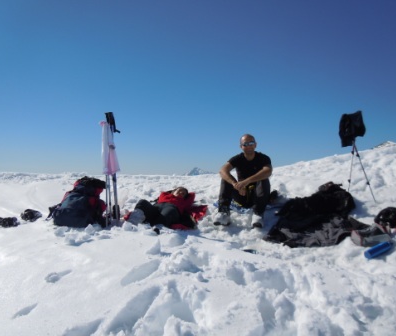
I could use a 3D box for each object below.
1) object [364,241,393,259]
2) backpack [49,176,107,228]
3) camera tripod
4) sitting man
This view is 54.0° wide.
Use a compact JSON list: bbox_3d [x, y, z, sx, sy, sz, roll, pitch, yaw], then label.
[{"bbox_3d":[1.400,0.635,3.000,0.225,0.069,0.069,-18,6,-21],"label":"object"},{"bbox_3d":[-1.330,0.370,4.250,0.500,0.550,0.380,0,0,12],"label":"backpack"},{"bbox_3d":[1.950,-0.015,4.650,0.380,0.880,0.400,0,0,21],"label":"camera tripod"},{"bbox_3d":[0.520,0.115,4.400,0.620,1.020,0.760,0,0,12],"label":"sitting man"}]

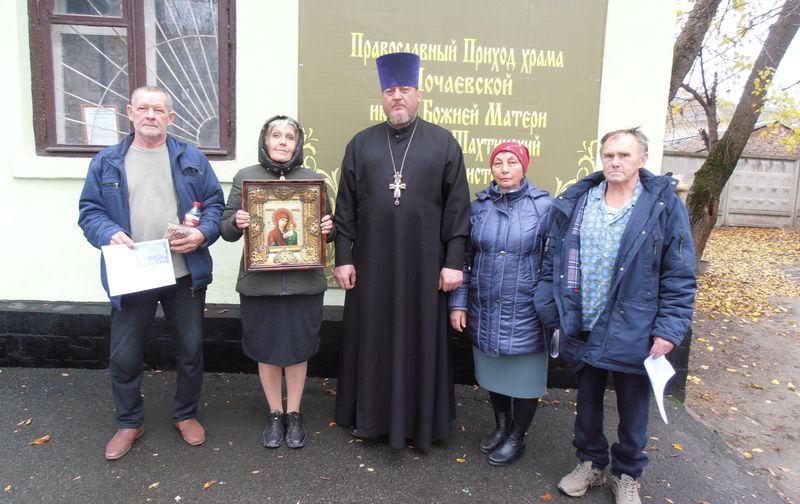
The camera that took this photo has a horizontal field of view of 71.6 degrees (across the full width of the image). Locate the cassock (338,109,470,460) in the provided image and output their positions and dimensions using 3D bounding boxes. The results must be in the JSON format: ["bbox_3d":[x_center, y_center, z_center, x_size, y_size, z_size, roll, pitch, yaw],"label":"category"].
[{"bbox_3d":[0.005,0.141,2.790,0.670,1.599,0.400,2,7,0],"label":"cassock"}]

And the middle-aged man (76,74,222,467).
[{"bbox_3d":[-1.151,0.080,2.583,0.620,1.672,0.430,0,8,-13],"label":"middle-aged man"}]

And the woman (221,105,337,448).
[{"bbox_3d":[-0.561,0.148,2.691,0.550,1.592,0.420,0,7,-10],"label":"woman"}]

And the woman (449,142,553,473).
[{"bbox_3d":[0.524,0.247,2.739,0.480,1.534,0.360,6,8,28],"label":"woman"}]

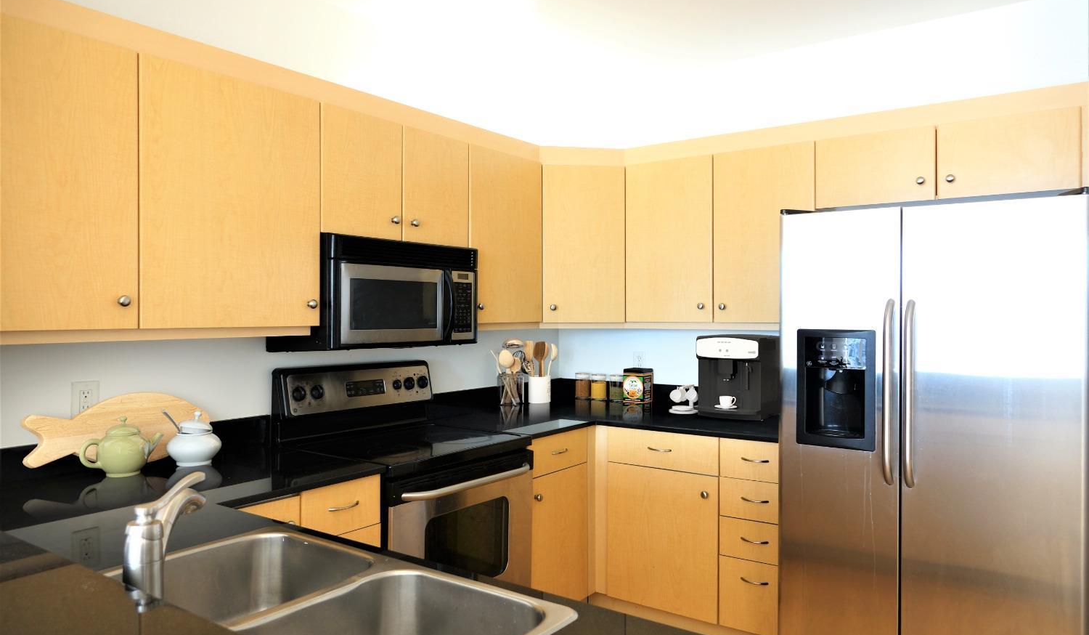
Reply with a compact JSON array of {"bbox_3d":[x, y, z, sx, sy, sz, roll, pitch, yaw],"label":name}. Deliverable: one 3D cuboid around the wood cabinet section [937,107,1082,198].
[{"bbox_3d":[1.780,-0.593,2.784,0.448,0.285,0.313,0,0,36],"label":"wood cabinet section"}]

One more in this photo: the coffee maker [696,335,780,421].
[{"bbox_3d":[0.941,0.284,3.562,0.325,0.390,0.290,0,0,36],"label":"coffee maker"}]

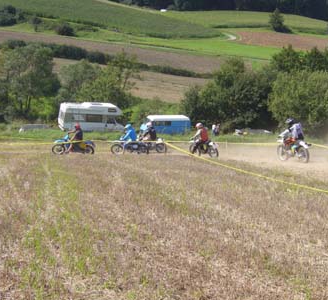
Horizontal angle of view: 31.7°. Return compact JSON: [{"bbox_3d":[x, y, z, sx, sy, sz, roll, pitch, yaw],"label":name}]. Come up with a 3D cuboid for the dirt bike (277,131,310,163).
[{"bbox_3d":[5.177,-0.060,23.100,0.800,1.130,2.080,-1,3,-24],"label":"dirt bike"}]

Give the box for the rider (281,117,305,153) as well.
[{"bbox_3d":[5.149,-0.556,23.100,0.660,1.380,0.780,-2,3,-28],"label":"rider"}]

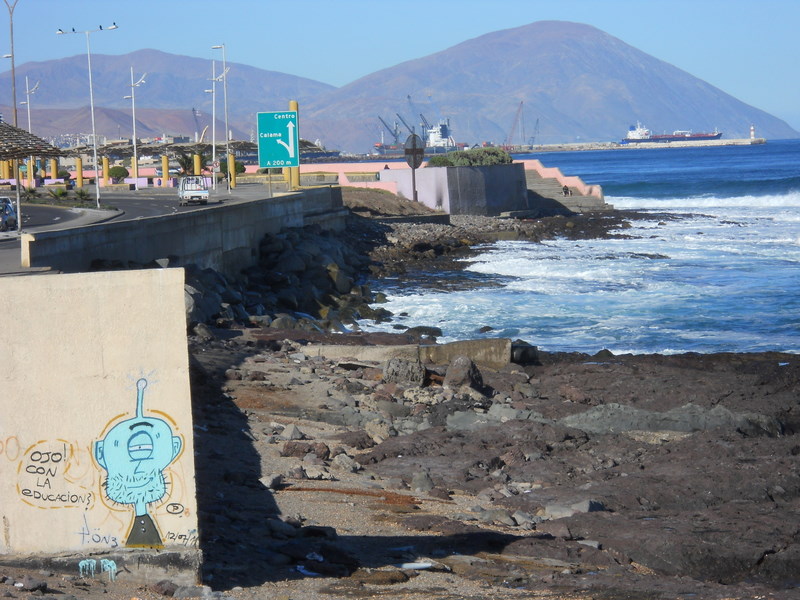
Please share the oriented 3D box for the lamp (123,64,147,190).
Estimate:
[{"bbox_3d":[-25.662,-16.757,302.802,2.400,12.080,0.450,-3,3,-20],"label":"lamp"}]

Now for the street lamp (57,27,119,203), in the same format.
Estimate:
[{"bbox_3d":[-20.605,-12.175,206.706,4.150,12.100,0.400,-2,3,0],"label":"street lamp"}]

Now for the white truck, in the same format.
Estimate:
[{"bbox_3d":[-14.021,-7.384,209.850,1.700,2.070,4.800,-2,3,-8],"label":"white truck"}]

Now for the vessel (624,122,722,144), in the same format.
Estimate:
[{"bbox_3d":[461.181,-284.401,5248.955,174.000,43.000,30.000,-1,3,20],"label":"vessel"}]

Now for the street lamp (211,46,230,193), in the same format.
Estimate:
[{"bbox_3d":[-14.423,-14.550,249.639,1.200,12.050,0.350,-2,3,-8],"label":"street lamp"}]

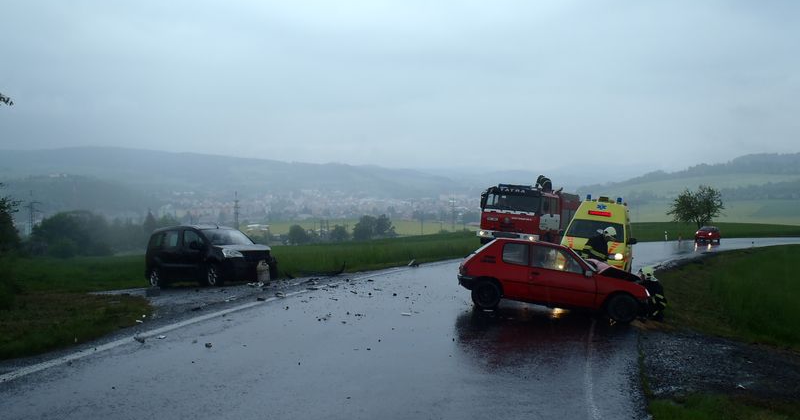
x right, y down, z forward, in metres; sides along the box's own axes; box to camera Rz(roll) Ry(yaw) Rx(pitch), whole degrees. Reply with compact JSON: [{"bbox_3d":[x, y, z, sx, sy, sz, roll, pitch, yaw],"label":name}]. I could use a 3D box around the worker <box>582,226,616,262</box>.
[{"bbox_3d":[4.020,1.150,13.100,0.700,1.620,0.580,0,-1,21],"label":"worker"}]

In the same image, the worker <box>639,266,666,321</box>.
[{"bbox_3d":[4.480,1.510,11.750,0.620,0.970,0.550,0,-1,-3],"label":"worker"}]

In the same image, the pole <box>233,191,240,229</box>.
[{"bbox_3d":[-98.238,2.109,390.000,4.600,27.000,3.000,1,0,-14],"label":"pole"}]

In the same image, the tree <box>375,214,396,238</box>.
[{"bbox_3d":[-5.826,7.232,260.000,8.600,11.000,8.600,0,-1,0],"label":"tree"}]

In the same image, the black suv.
[{"bbox_3d":[-5.310,1.310,18.300,4.350,1.800,1.810,-3,-6,43],"label":"black suv"}]

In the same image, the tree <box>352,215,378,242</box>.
[{"bbox_3d":[-12.262,6.575,230.000,9.300,10.200,9.000,1,0,3],"label":"tree"}]

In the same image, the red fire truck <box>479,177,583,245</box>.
[{"bbox_3d":[6.000,0.530,28.700,2.500,3.050,7.800,3,-1,26],"label":"red fire truck"}]

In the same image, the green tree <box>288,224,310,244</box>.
[{"bbox_3d":[-40.380,10.447,260.000,8.000,9.000,8.000,0,-1,0],"label":"green tree"}]

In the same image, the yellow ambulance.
[{"bbox_3d":[6.060,0.820,19.700,1.930,2.500,5.050,5,-1,20],"label":"yellow ambulance"}]

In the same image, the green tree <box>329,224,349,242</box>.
[{"bbox_3d":[-21.859,8.530,230.000,7.100,7.200,6.900,1,0,3],"label":"green tree"}]

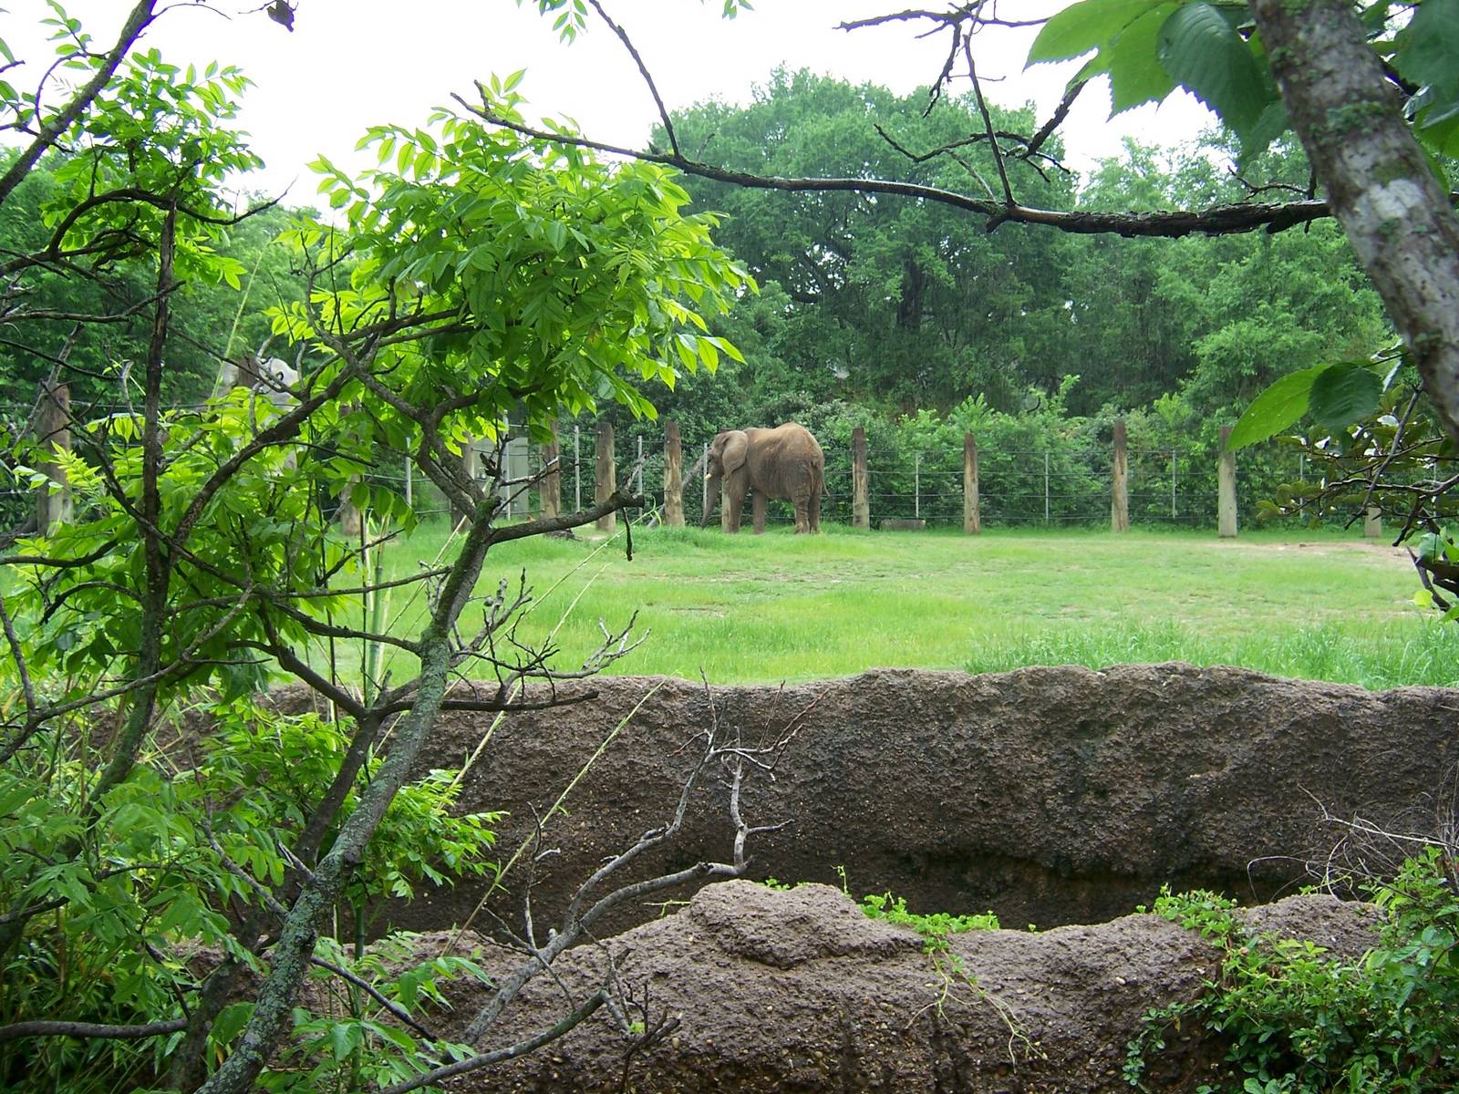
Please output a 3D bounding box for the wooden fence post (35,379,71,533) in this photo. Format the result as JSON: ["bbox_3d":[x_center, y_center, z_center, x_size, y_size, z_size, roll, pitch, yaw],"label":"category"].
[{"bbox_3d":[-8.748,-1.077,18.000,0.430,2.170,0.430,0,2,0],"label":"wooden fence post"}]

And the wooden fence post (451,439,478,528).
[{"bbox_3d":[-4.668,-1.265,24.500,0.390,2.030,0.390,0,2,0],"label":"wooden fence post"}]

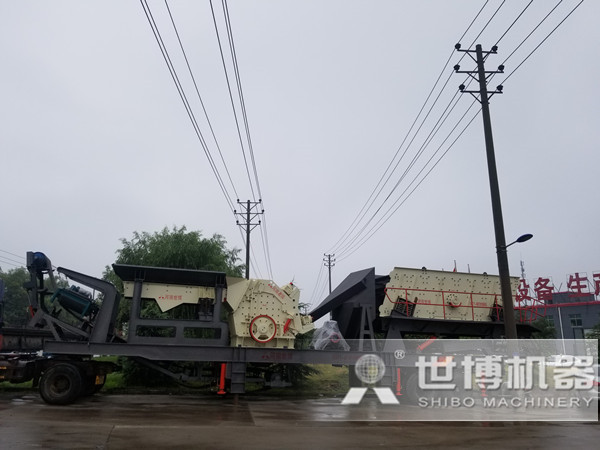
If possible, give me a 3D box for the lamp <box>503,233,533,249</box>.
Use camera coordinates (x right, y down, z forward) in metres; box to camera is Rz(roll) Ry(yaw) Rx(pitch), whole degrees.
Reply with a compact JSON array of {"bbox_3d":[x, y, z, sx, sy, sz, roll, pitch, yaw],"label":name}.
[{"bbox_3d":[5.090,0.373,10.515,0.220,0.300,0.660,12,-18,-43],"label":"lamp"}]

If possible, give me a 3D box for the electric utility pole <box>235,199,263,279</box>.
[{"bbox_3d":[-2.883,2.996,24.906,1.680,9.216,0.300,0,-13,-2],"label":"electric utility pole"}]

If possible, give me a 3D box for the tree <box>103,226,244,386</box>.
[{"bbox_3d":[-4.929,2.912,17.613,5.200,5.864,5.000,-1,-13,0],"label":"tree"}]

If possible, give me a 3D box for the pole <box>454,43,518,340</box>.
[{"bbox_3d":[5.976,-0.424,13.622,1.580,11.361,0.360,0,-13,-3],"label":"pole"}]

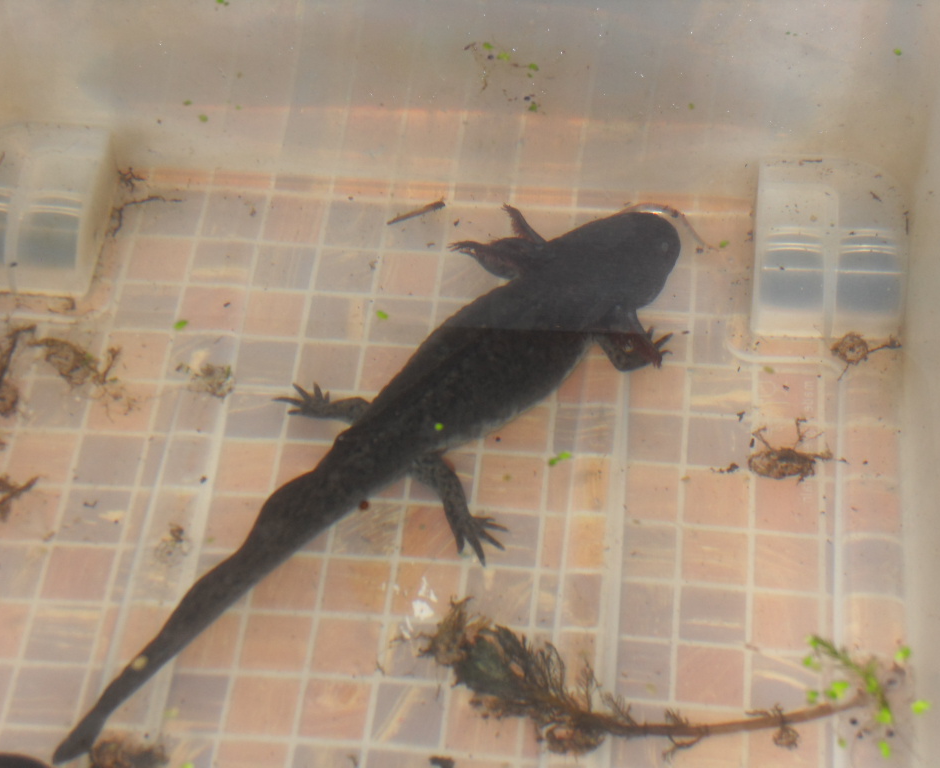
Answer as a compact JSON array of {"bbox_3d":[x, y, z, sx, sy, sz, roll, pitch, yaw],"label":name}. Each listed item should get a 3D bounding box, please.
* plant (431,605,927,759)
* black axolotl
[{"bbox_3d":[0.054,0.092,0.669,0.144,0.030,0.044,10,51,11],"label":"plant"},{"bbox_3d":[-0.031,0.021,0.732,0.102,0.032,0.291,35,59,28],"label":"black axolotl"}]

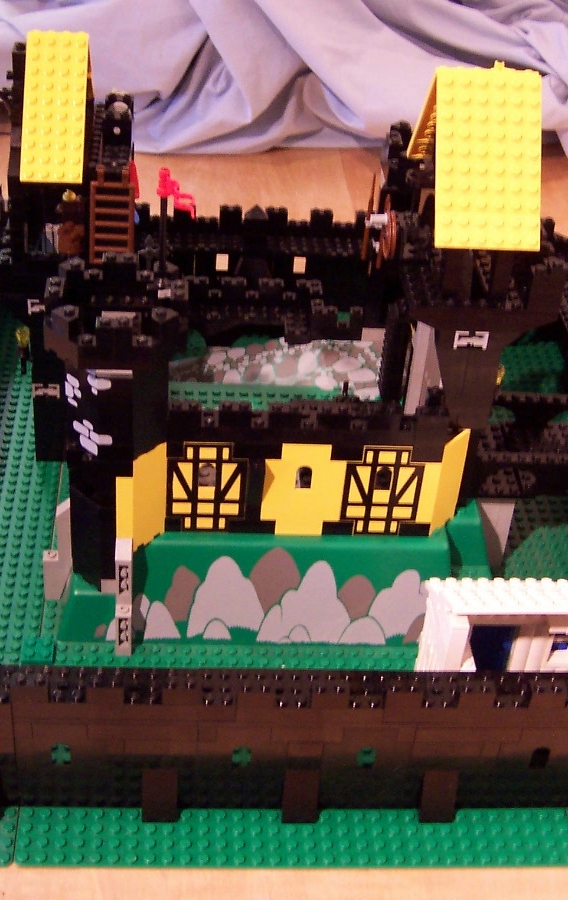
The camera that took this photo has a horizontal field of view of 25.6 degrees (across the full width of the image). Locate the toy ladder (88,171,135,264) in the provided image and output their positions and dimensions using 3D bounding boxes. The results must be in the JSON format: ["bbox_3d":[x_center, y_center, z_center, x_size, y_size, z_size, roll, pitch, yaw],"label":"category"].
[{"bbox_3d":[-0.092,-0.125,0.665,0.024,0.053,0.004,2,19,-5],"label":"toy ladder"}]

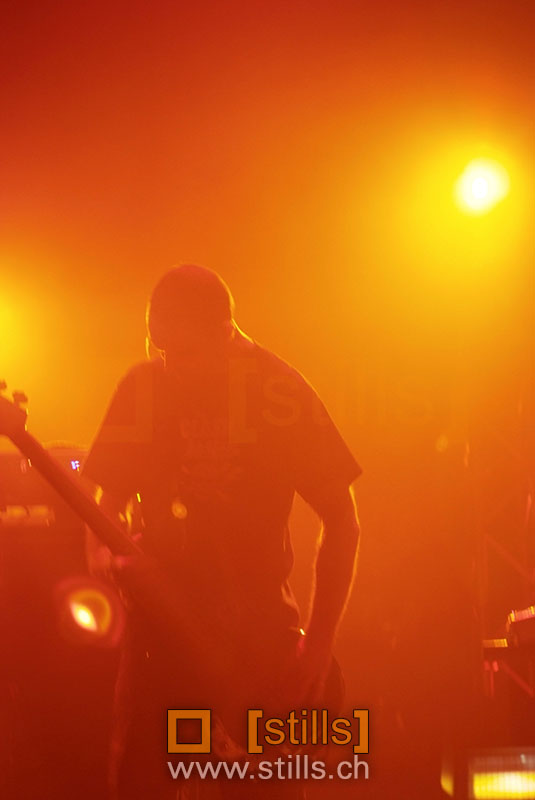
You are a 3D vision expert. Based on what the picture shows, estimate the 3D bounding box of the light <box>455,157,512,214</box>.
[{"bbox_3d":[0.737,-0.731,8.000,0.200,0.200,0.240,-1,10,6],"label":"light"}]

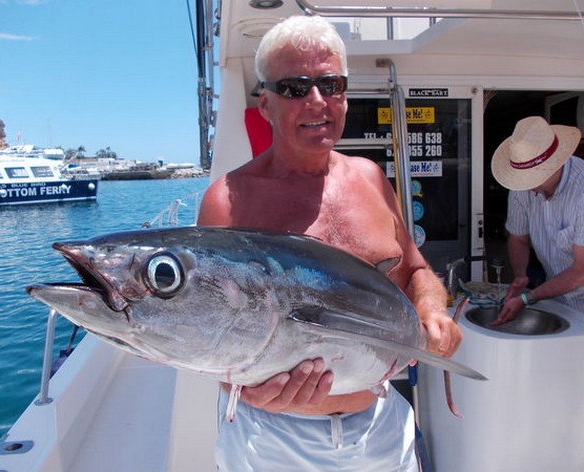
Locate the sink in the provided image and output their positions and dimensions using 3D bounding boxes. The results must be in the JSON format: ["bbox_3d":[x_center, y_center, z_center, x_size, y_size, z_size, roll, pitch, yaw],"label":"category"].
[{"bbox_3d":[0.807,0.371,1.830,0.370,0.150,0.370,-1,8,0],"label":"sink"}]

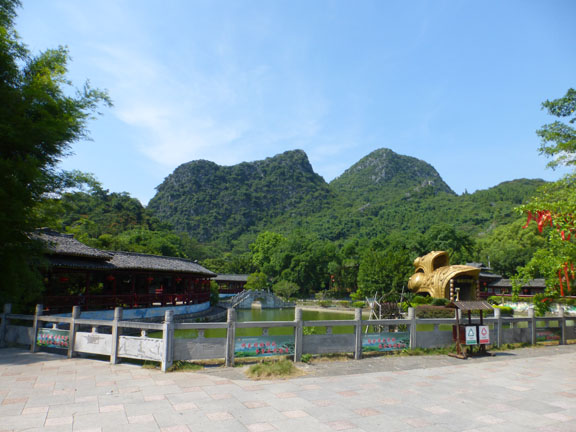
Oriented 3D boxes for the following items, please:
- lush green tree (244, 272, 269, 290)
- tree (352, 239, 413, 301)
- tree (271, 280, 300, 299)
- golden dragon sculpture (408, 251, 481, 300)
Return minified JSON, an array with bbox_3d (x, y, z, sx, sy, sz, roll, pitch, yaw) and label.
[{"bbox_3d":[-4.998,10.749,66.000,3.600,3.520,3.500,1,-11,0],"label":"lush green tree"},{"bbox_3d":[11.812,6.750,52.000,7.000,7.770,6.700,1,-11,0],"label":"tree"},{"bbox_3d":[-0.224,11.006,62.000,4.000,2.750,3.800,1,-11,0],"label":"tree"},{"bbox_3d":[18.058,6.952,48.000,6.500,5.860,4.600,-8,-14,39],"label":"golden dragon sculpture"}]

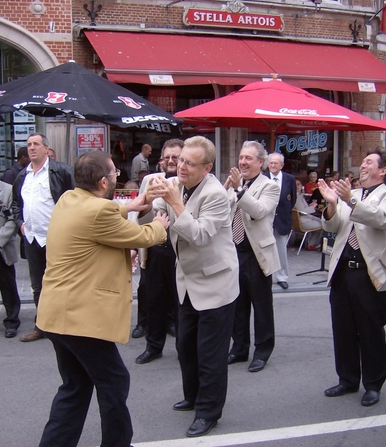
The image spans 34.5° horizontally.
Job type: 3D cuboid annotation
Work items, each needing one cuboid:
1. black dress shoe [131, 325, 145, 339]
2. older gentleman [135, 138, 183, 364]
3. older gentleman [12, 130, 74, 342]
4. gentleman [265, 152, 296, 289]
[{"bbox_3d":[-0.461,0.965,5.769,0.110,0.110,0.300,2,6,14],"label":"black dress shoe"},{"bbox_3d":[-0.196,0.211,5.065,0.580,1.750,0.450,2,6,15],"label":"older gentleman"},{"bbox_3d":[-1.338,0.122,5.511,0.590,1.820,0.390,2,6,18],"label":"older gentleman"},{"bbox_3d":[1.038,-0.065,7.520,0.520,1.640,0.360,1,6,8],"label":"gentleman"}]

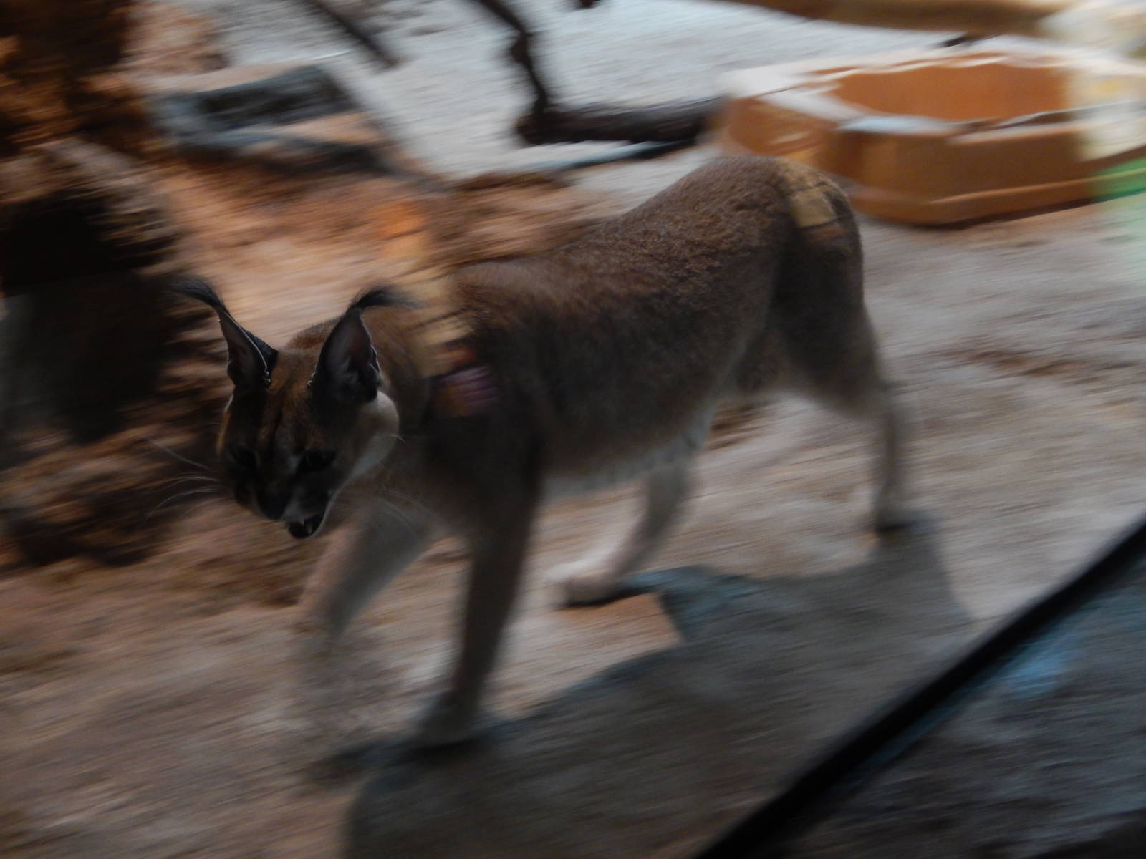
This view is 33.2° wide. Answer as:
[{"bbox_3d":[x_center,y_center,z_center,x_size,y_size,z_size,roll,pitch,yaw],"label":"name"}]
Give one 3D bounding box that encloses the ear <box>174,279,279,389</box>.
[{"bbox_3d":[-0.267,-0.073,1.490,0.050,0.100,0.042,-15,21,31],"label":"ear"}]

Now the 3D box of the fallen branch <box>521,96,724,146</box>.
[{"bbox_3d":[0.098,-0.670,4.170,0.460,0.090,0.100,-9,22,-23],"label":"fallen branch"}]

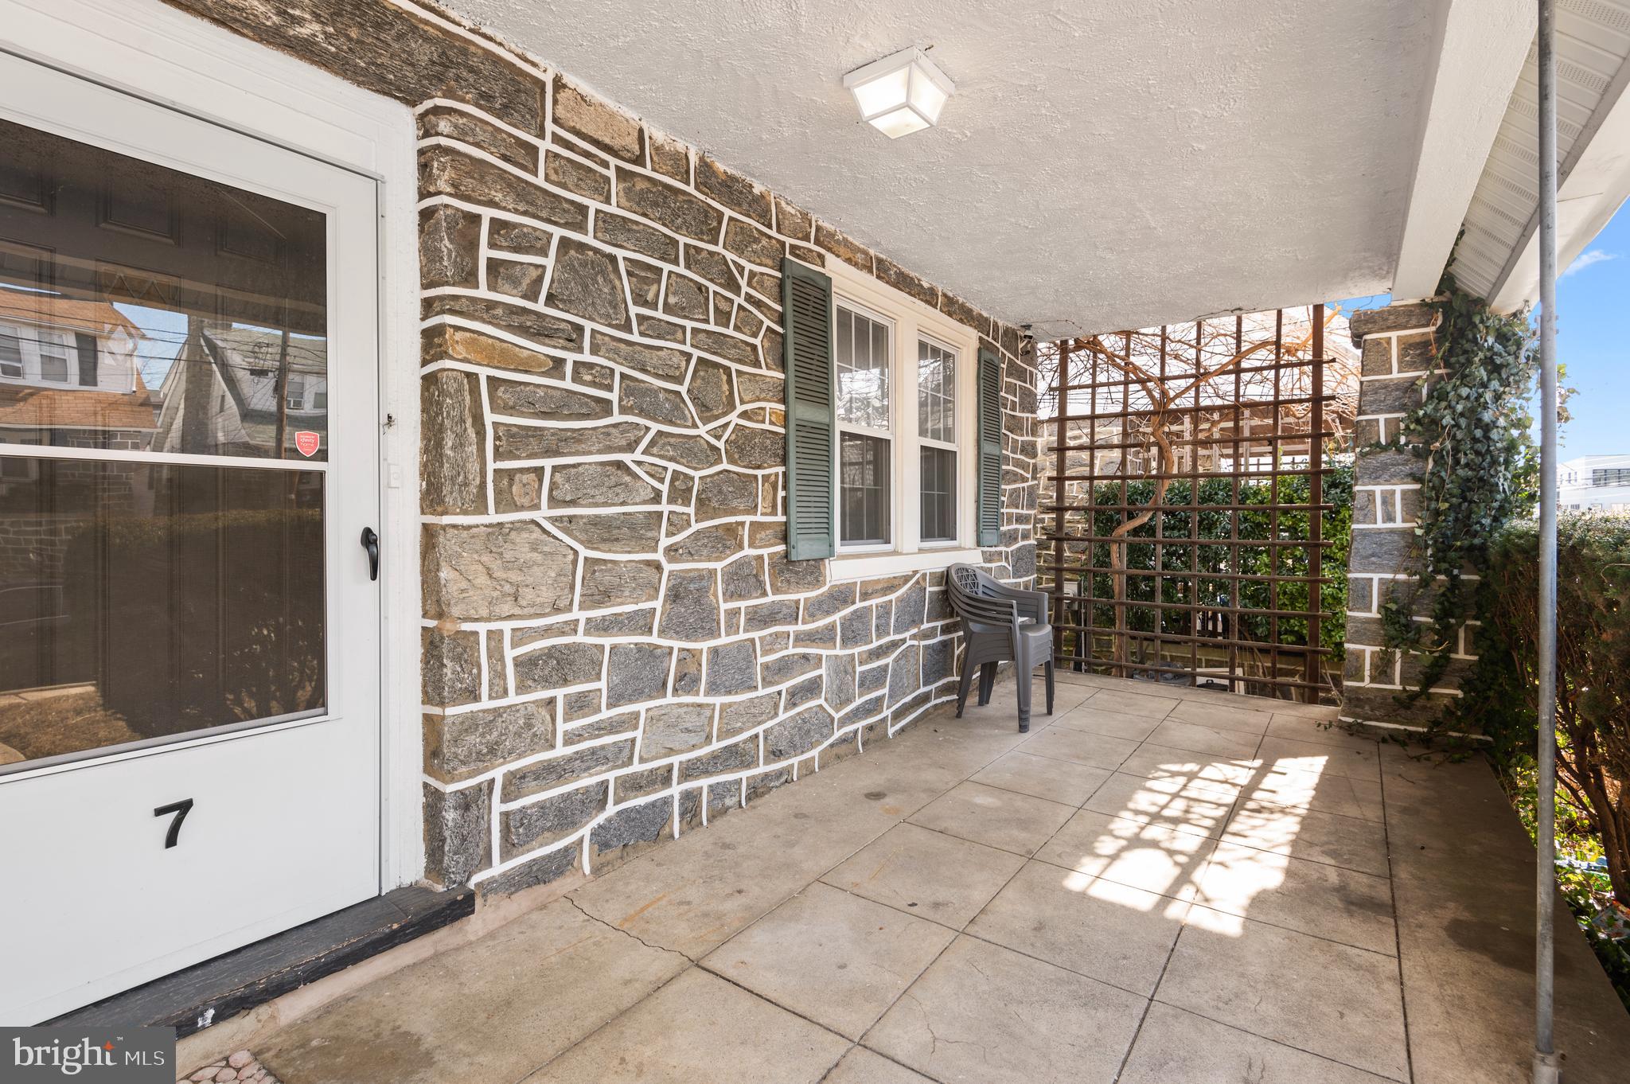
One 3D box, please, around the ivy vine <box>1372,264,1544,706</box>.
[{"bbox_3d":[3.760,-0.315,4.274,0.700,2.460,0.550,0,1,37],"label":"ivy vine"}]

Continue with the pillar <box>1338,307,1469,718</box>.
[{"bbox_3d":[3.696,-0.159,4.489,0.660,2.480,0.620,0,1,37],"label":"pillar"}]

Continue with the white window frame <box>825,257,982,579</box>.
[{"bbox_3d":[0.624,-0.655,4.480,0.140,1.660,1.890,0,1,37],"label":"white window frame"}]

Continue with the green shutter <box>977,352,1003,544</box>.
[{"bbox_3d":[1.313,-0.683,5.337,0.040,1.430,0.390,0,1,37],"label":"green shutter"}]

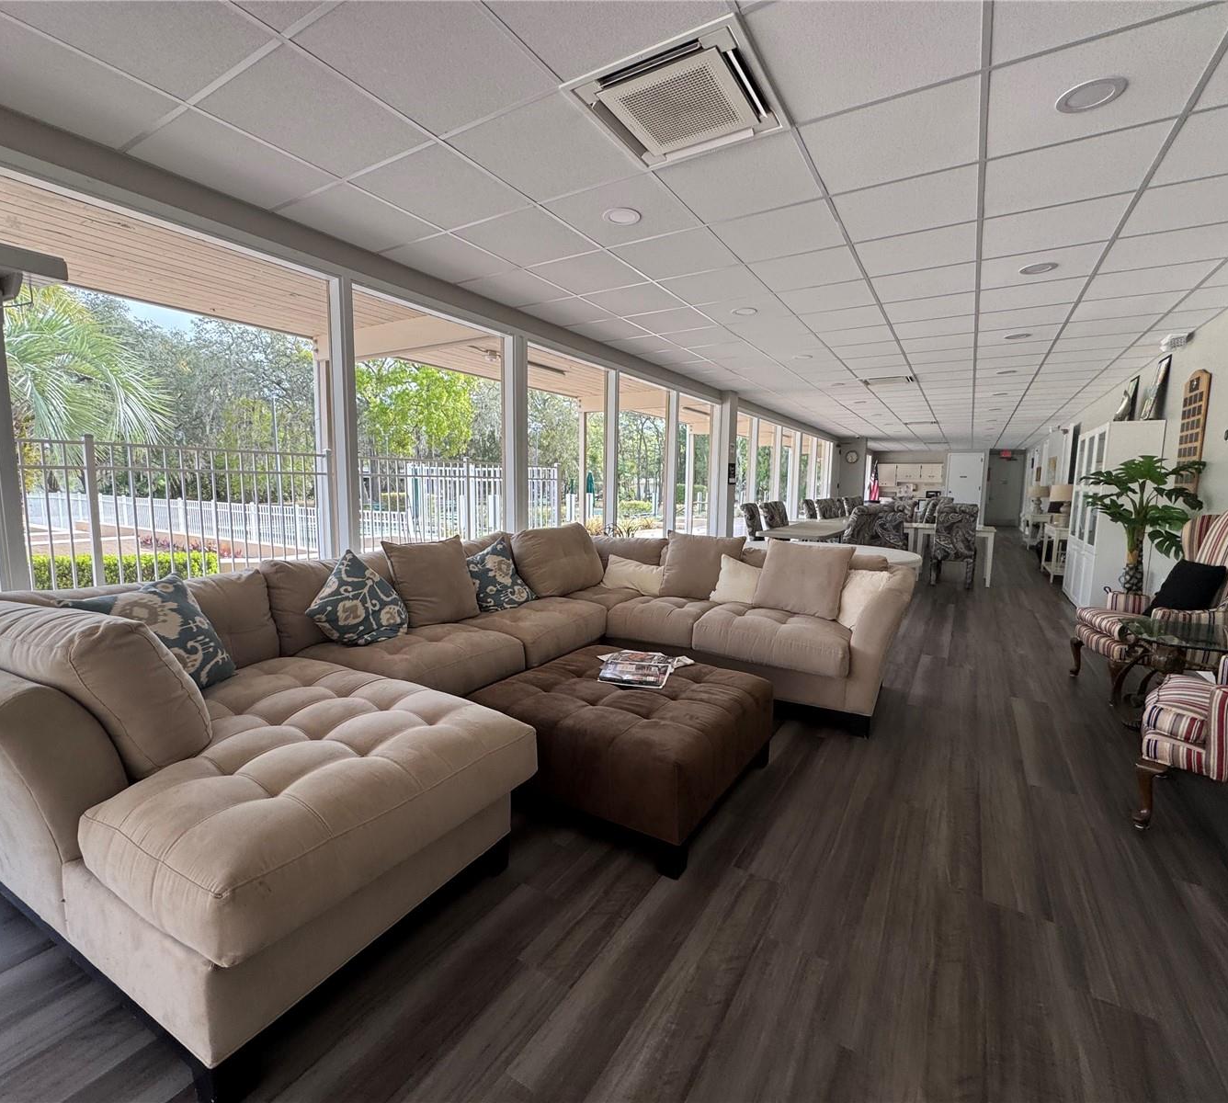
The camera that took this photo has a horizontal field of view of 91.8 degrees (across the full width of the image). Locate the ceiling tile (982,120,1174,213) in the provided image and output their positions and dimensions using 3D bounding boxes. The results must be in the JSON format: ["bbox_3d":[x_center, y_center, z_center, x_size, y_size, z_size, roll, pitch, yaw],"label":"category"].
[{"bbox_3d":[1.927,-1.607,2.532,0.603,0.024,0.606,4,7,31],"label":"ceiling tile"}]

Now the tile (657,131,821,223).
[{"bbox_3d":[0.578,-1.642,2.651,0.595,0.020,0.595,4,7,31],"label":"tile"}]

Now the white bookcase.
[{"bbox_3d":[5.378,-0.358,6.498,0.415,1.916,1.800,5,7,30],"label":"white bookcase"}]

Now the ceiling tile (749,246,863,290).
[{"bbox_3d":[1.203,-1.736,3.676,0.603,0.024,0.606,4,7,31],"label":"ceiling tile"}]

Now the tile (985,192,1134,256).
[{"bbox_3d":[2.248,-1.661,3.069,0.601,0.025,0.600,5,7,30],"label":"tile"}]

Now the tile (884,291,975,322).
[{"bbox_3d":[2.346,-1.810,4.420,0.601,0.025,0.600,5,7,30],"label":"tile"}]

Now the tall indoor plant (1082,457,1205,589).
[{"bbox_3d":[3.975,0.049,4.548,0.710,1.540,0.700,4,7,31],"label":"tall indoor plant"}]

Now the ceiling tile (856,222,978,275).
[{"bbox_3d":[1.723,-1.698,3.367,0.603,0.024,0.606,4,7,31],"label":"ceiling tile"}]

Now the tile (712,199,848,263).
[{"bbox_3d":[0.887,-1.690,3.166,0.601,0.025,0.600,5,7,30],"label":"tile"}]

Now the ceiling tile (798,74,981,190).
[{"bbox_3d":[1.101,-1.604,2.340,0.595,0.020,0.595,4,7,31],"label":"ceiling tile"}]

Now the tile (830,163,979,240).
[{"bbox_3d":[1.411,-1.649,2.857,0.601,0.025,0.600,5,7,30],"label":"tile"}]

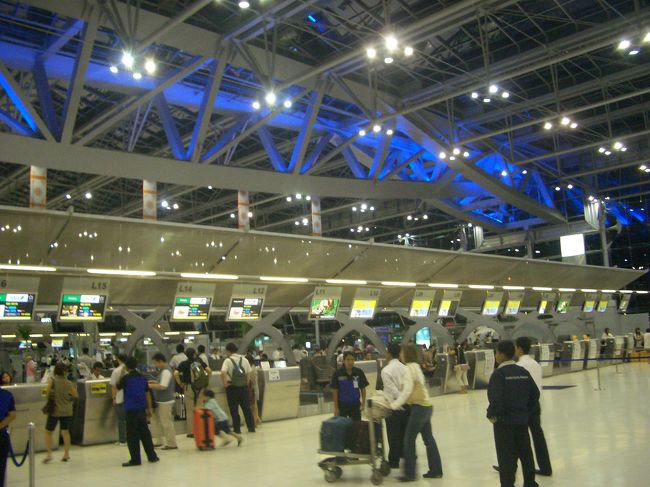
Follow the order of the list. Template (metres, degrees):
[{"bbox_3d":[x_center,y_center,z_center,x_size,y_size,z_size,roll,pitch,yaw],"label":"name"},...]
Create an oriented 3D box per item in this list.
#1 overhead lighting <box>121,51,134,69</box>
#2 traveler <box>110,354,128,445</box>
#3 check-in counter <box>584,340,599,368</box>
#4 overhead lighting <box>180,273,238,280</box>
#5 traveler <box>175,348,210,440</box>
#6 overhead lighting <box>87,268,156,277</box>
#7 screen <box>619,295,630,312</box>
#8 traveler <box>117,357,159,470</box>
[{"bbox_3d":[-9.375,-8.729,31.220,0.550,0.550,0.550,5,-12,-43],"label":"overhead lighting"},{"bbox_3d":[-3.658,2.806,11.781,0.480,1.620,0.350,5,-11,-41],"label":"traveler"},{"bbox_3d":[10.395,4.363,25.870,1.030,1.150,0.720,5,-11,-43],"label":"check-in counter"},{"bbox_3d":[-2.430,0.701,13.821,1.500,0.120,0.130,5,-11,-43],"label":"overhead lighting"},{"bbox_3d":[-2.638,2.926,12.868,0.600,1.720,0.500,5,-12,-43],"label":"traveler"},{"bbox_3d":[-4.038,0.583,13.107,1.490,0.100,0.120,5,-12,-43],"label":"overhead lighting"},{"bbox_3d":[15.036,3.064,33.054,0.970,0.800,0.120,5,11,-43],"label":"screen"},{"bbox_3d":[-2.759,2.478,9.718,0.550,1.640,0.420,1,-9,-25],"label":"traveler"}]

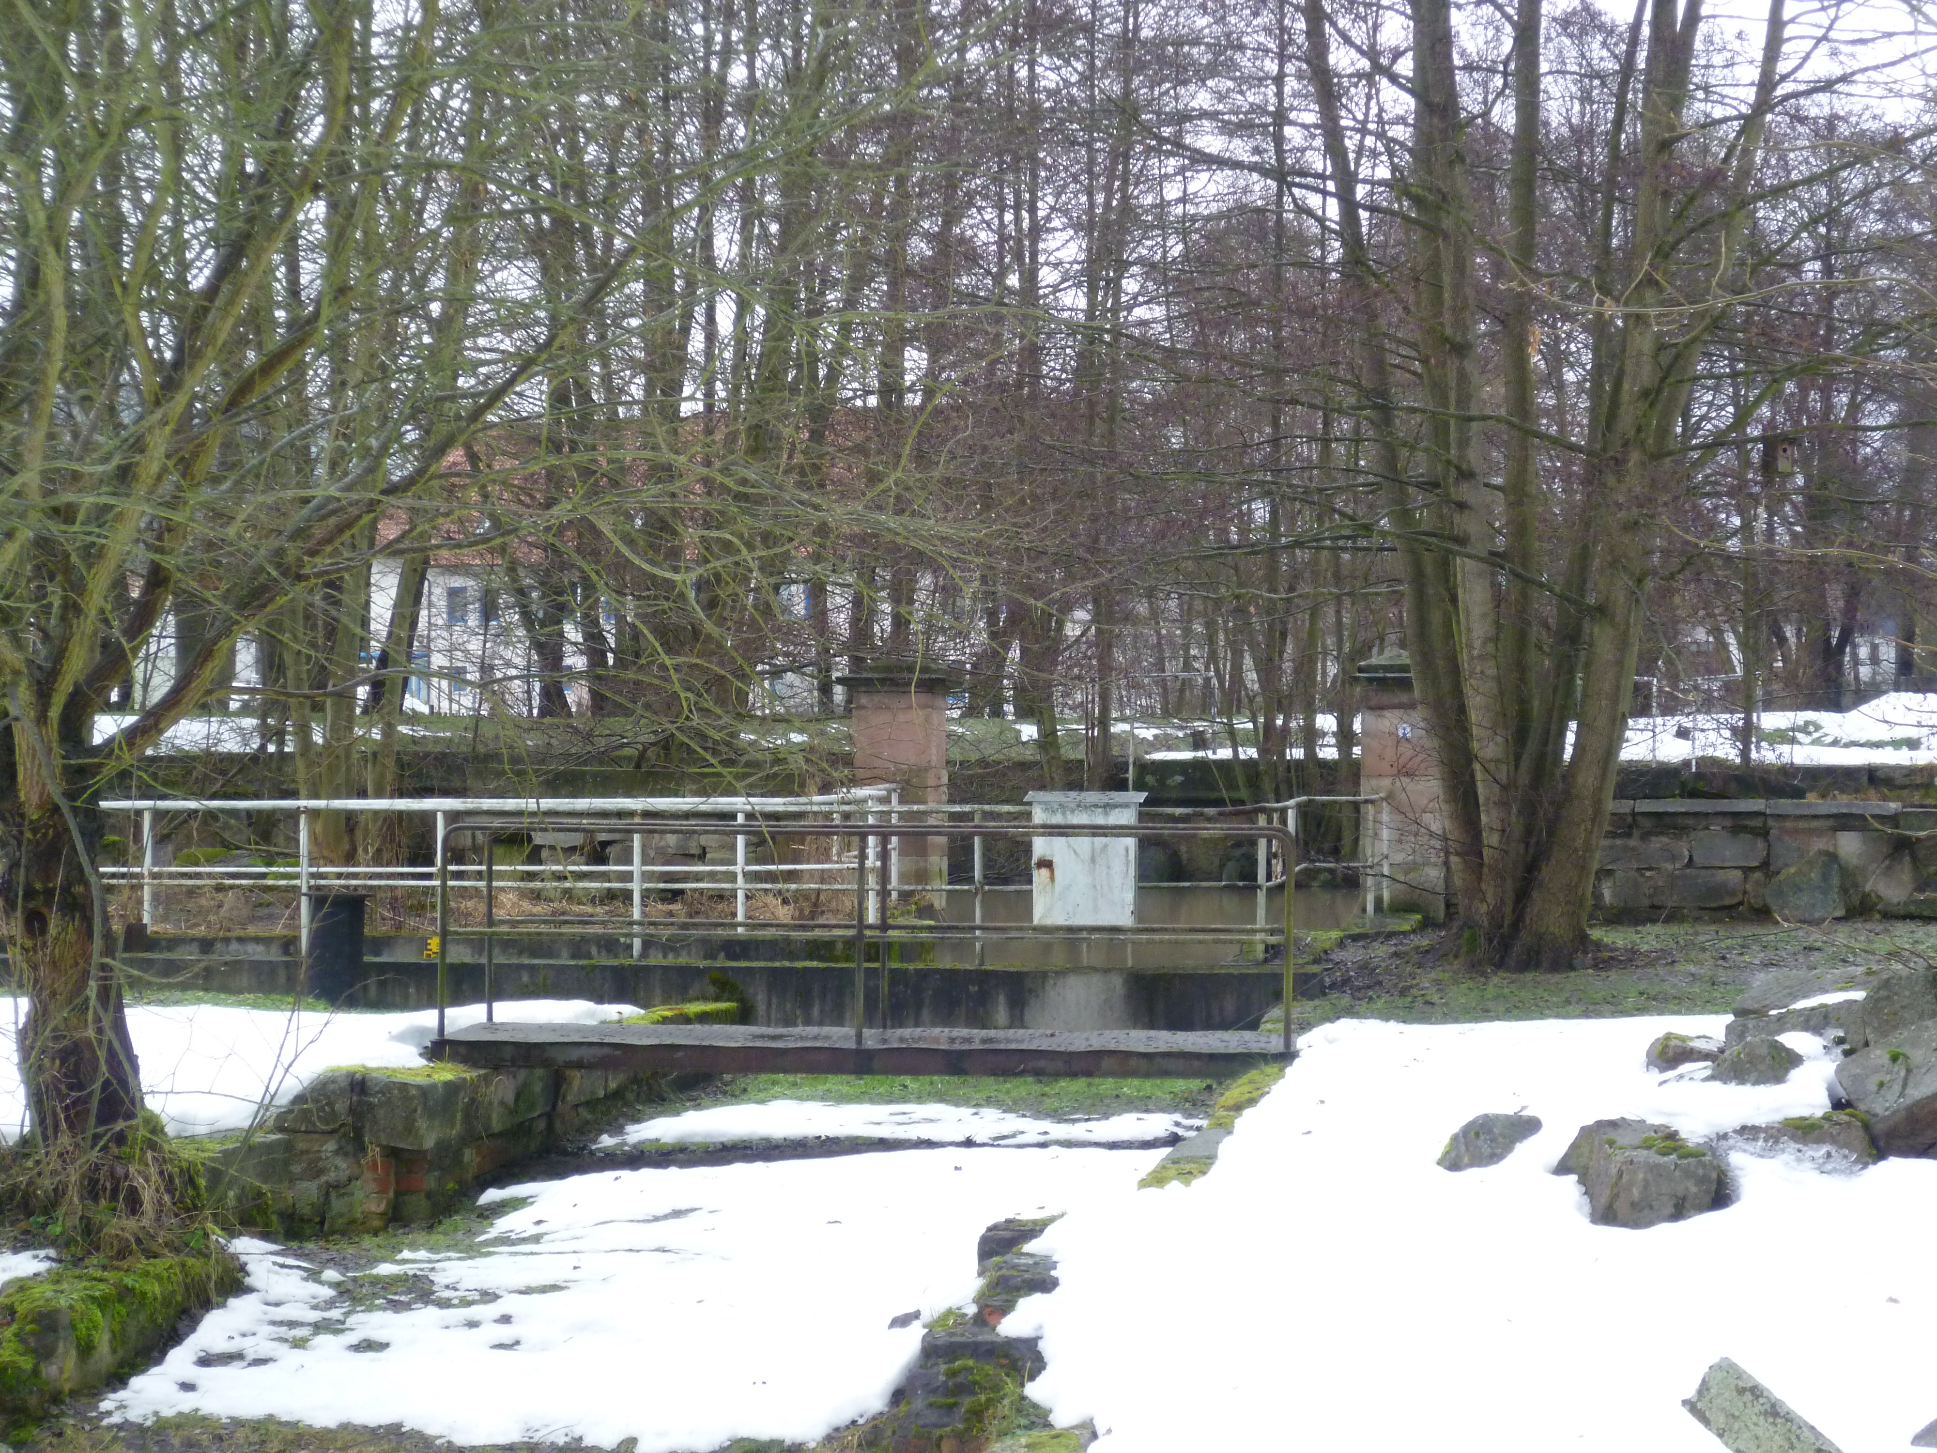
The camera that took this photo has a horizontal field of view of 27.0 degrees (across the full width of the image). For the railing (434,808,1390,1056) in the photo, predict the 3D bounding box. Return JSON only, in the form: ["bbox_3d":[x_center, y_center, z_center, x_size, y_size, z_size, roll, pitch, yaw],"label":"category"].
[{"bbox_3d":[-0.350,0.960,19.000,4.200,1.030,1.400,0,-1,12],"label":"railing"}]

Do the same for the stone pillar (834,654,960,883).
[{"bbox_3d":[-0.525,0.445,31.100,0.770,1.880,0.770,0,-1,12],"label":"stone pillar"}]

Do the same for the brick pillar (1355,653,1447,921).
[{"bbox_3d":[3.250,0.440,30.200,0.700,2.030,0.700,0,-1,12],"label":"brick pillar"}]

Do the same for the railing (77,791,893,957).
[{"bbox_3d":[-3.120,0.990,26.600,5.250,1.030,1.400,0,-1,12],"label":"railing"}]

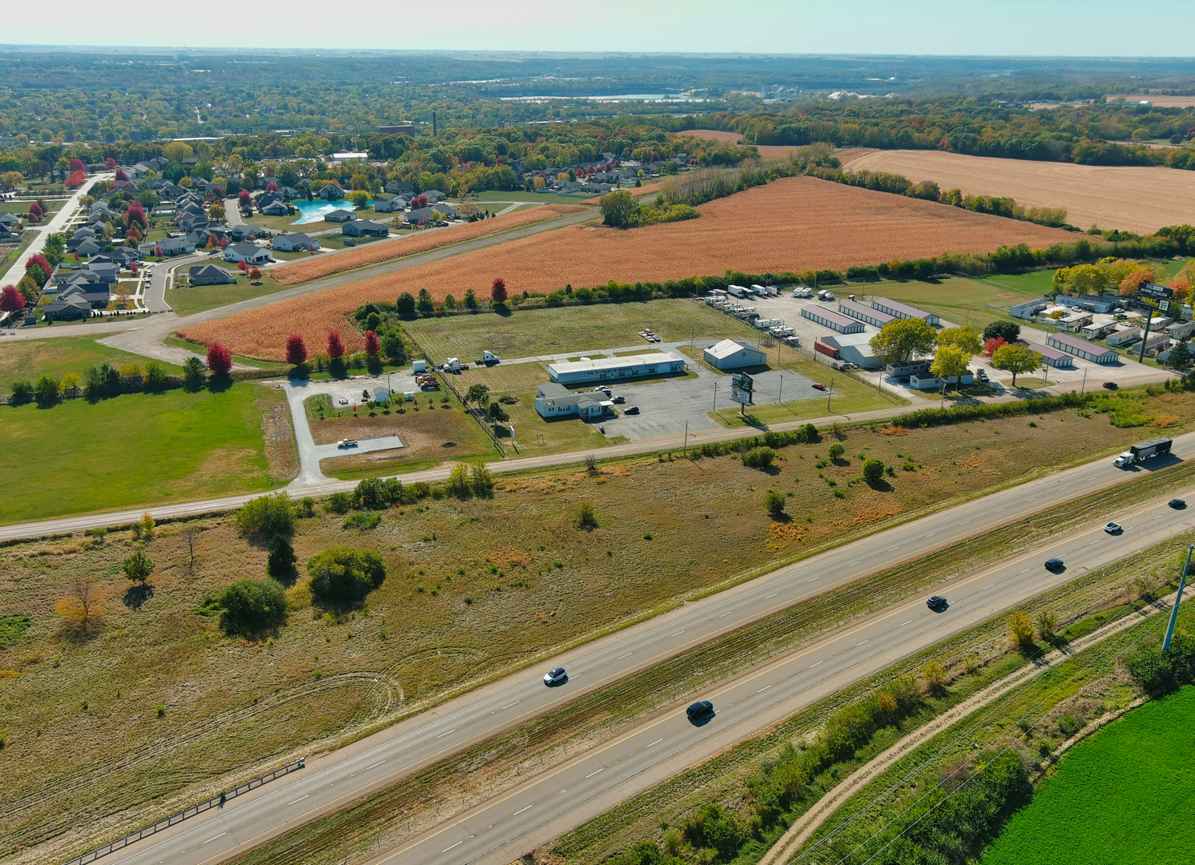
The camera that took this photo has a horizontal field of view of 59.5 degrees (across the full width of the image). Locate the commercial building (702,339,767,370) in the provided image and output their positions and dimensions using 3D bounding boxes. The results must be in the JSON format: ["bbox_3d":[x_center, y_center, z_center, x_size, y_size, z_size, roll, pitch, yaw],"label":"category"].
[{"bbox_3d":[47.031,-27.046,355.719,17.687,6.613,12.517,-7,22,-19],"label":"commercial building"}]

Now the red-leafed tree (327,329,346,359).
[{"bbox_3d":[-88.290,-29.480,352.990,6.280,11.100,6.280,-5,21,-14],"label":"red-leafed tree"}]

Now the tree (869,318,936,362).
[{"bbox_3d":[102.820,-30.210,352.290,21.700,16.640,21.700,7,21,16],"label":"tree"}]

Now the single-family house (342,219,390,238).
[{"bbox_3d":[-131.000,-115.290,591.300,22.500,6.200,15.500,12,23,29],"label":"single-family house"}]

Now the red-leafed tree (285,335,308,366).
[{"bbox_3d":[-99.850,-27.310,346.750,7.410,11.130,7.410,-5,21,-16],"label":"red-leafed tree"}]

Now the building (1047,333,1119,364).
[{"bbox_3d":[173.075,-30.340,372.199,8.716,4.021,25.126,-5,21,-15],"label":"building"}]

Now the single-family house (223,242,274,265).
[{"bbox_3d":[-173.260,-89.540,520.080,22.300,6.400,14.500,13,24,30],"label":"single-family house"}]

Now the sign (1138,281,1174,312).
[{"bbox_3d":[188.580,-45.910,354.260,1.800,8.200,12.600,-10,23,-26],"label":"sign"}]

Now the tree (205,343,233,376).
[{"bbox_3d":[-121.037,-23.422,334.527,8.400,10.966,8.400,1,20,0],"label":"tree"}]

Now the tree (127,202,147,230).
[{"bbox_3d":[-261.370,-122.300,593.400,10.730,15.360,10.730,-8,22,-22],"label":"tree"}]

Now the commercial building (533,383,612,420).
[{"bbox_3d":[-9.050,-10.020,311.570,20.700,4.800,23.300,-8,22,-22],"label":"commercial building"}]

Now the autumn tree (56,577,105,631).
[{"bbox_3d":[-93.690,31.290,189.480,8.210,10.240,8.210,-10,23,-27],"label":"autumn tree"}]

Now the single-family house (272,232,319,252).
[{"bbox_3d":[-155.805,-98.668,543.316,17.934,6.300,17.869,17,26,37],"label":"single-family house"}]

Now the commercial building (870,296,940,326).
[{"bbox_3d":[124.241,-48.858,420.581,8.325,4.100,30.890,-8,22,-22],"label":"commercial building"}]

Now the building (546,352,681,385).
[{"bbox_3d":[6.268,-21.147,342.306,43.761,4.000,10.180,-7,22,-20],"label":"building"}]

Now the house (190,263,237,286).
[{"bbox_3d":[-172.105,-71.036,467.356,19.000,6.900,14.800,-5,21,-16],"label":"house"}]

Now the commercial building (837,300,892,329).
[{"bbox_3d":[108.990,-46.590,414.350,9.500,4.500,30.800,-7,21,-19],"label":"commercial building"}]

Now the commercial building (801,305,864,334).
[{"bbox_3d":[91.920,-44.636,408.316,9.014,4.015,31.233,-7,22,-19],"label":"commercial building"}]

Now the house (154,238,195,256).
[{"bbox_3d":[-213.845,-94.220,530.108,18.600,5.900,13.300,-10,23,-26],"label":"house"}]

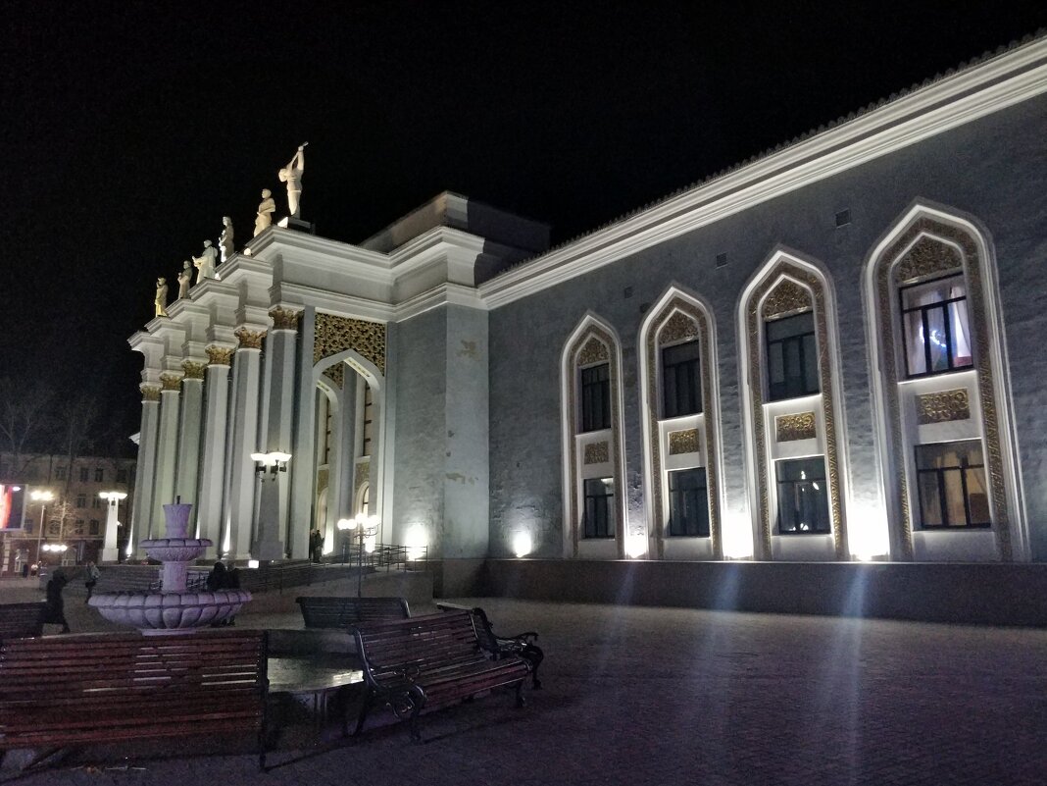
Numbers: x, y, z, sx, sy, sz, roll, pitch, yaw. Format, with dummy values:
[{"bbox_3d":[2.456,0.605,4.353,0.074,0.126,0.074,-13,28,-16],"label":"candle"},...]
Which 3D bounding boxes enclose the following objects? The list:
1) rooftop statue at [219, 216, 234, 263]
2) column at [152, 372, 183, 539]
[{"bbox_3d":[-16.869,-8.634,41.414,0.900,3.006,1.000,9,-15,-40],"label":"rooftop statue"},{"bbox_3d":[-22.319,4.385,45.401,1.500,11.391,1.500,9,-15,-40],"label":"column"}]

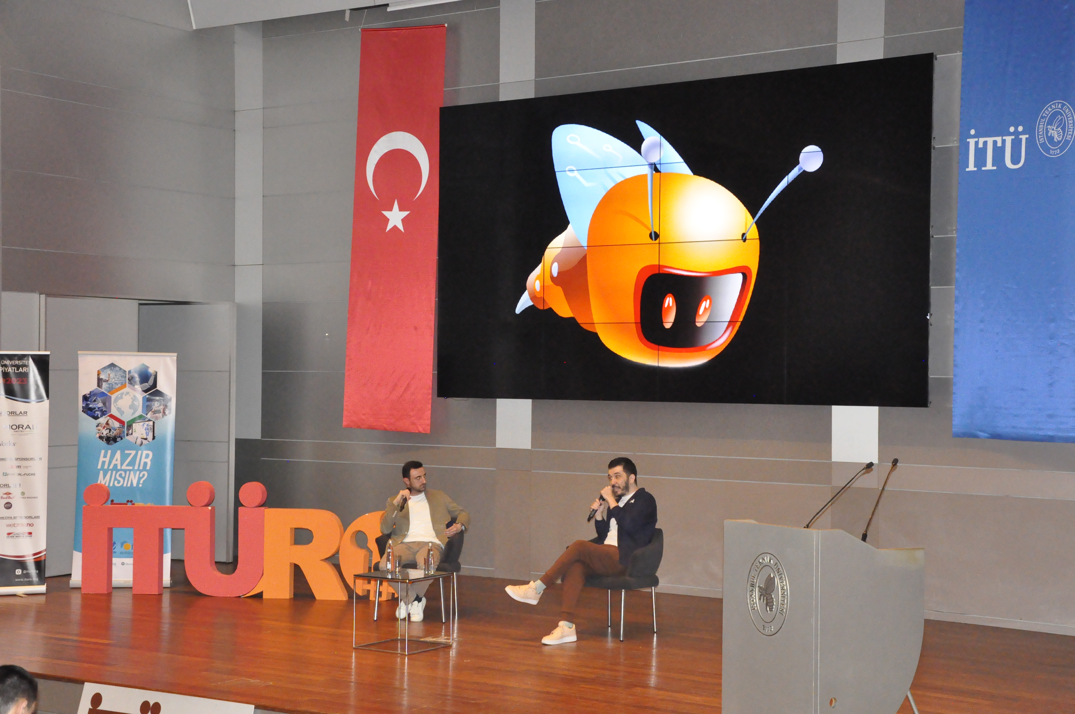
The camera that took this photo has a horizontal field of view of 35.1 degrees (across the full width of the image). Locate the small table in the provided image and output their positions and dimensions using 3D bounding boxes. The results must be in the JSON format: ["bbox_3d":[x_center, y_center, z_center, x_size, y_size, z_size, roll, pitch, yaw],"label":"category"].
[{"bbox_3d":[-0.928,1.750,11.810,0.490,0.495,0.490,0,-1,35],"label":"small table"}]

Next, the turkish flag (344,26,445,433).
[{"bbox_3d":[-1.385,-1.230,16.520,1.060,3.920,0.060,2,0,33],"label":"turkish flag"}]

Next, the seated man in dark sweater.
[{"bbox_3d":[0.316,1.365,12.200,1.080,1.300,0.640,1,-1,-38],"label":"seated man in dark sweater"}]

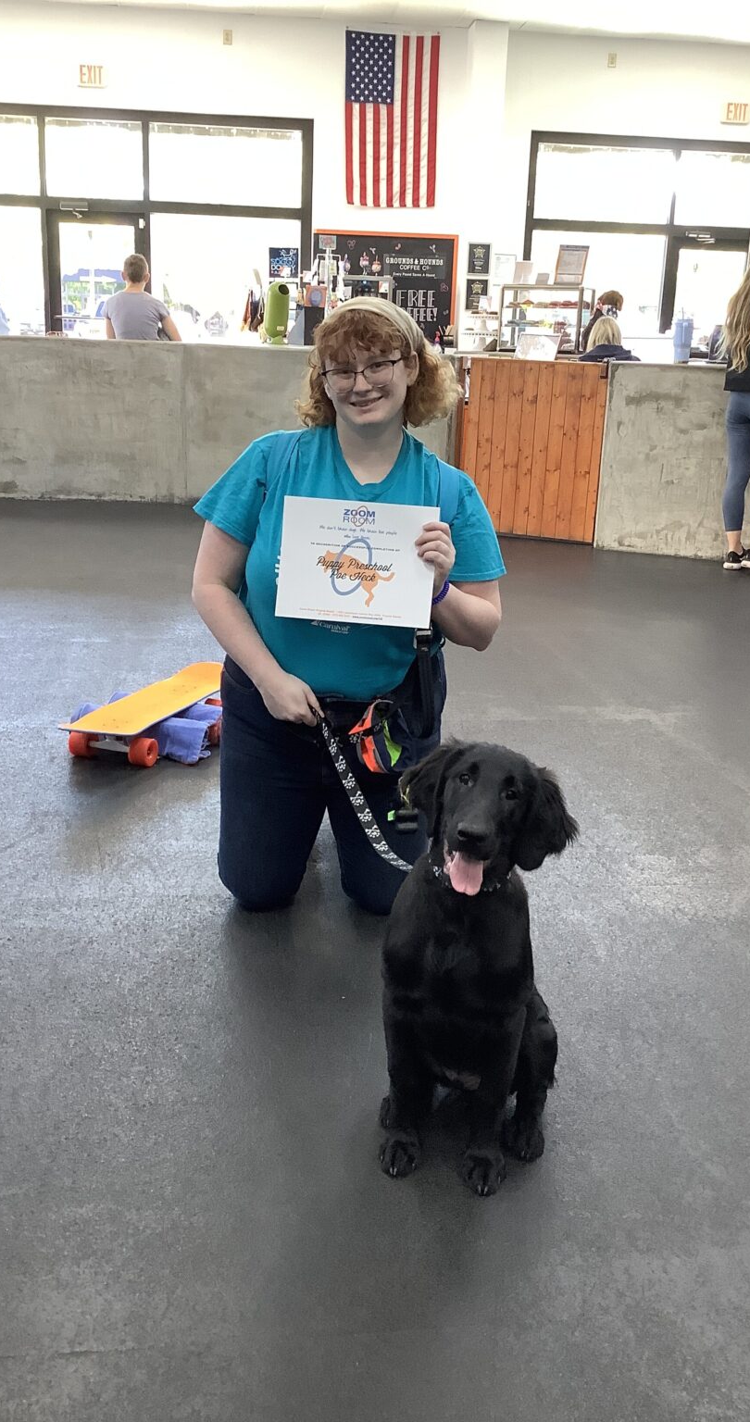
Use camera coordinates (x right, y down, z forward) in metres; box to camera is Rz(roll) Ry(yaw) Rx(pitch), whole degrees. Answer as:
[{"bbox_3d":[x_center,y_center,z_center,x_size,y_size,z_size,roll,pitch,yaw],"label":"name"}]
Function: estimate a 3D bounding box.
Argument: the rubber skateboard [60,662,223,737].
[{"bbox_3d":[-0.596,0.011,3.586,0.200,0.125,0.700,7,17,18],"label":"rubber skateboard"}]

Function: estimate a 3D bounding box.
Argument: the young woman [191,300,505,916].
[{"bbox_3d":[-0.047,-0.224,2.588,0.600,1.160,0.620,2,16,0],"label":"young woman"}]

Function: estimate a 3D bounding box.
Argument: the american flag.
[{"bbox_3d":[0.182,-5.502,11.897,0.890,1.500,0.040,1,16,-4],"label":"american flag"}]

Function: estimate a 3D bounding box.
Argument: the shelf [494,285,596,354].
[{"bbox_3d":[1.150,-2.552,8.308,0.560,0.430,0.450,7,17,18],"label":"shelf"}]

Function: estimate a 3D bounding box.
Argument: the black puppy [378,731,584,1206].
[{"bbox_3d":[0.161,0.307,1.791,0.260,0.590,0.410,6,16,14],"label":"black puppy"}]

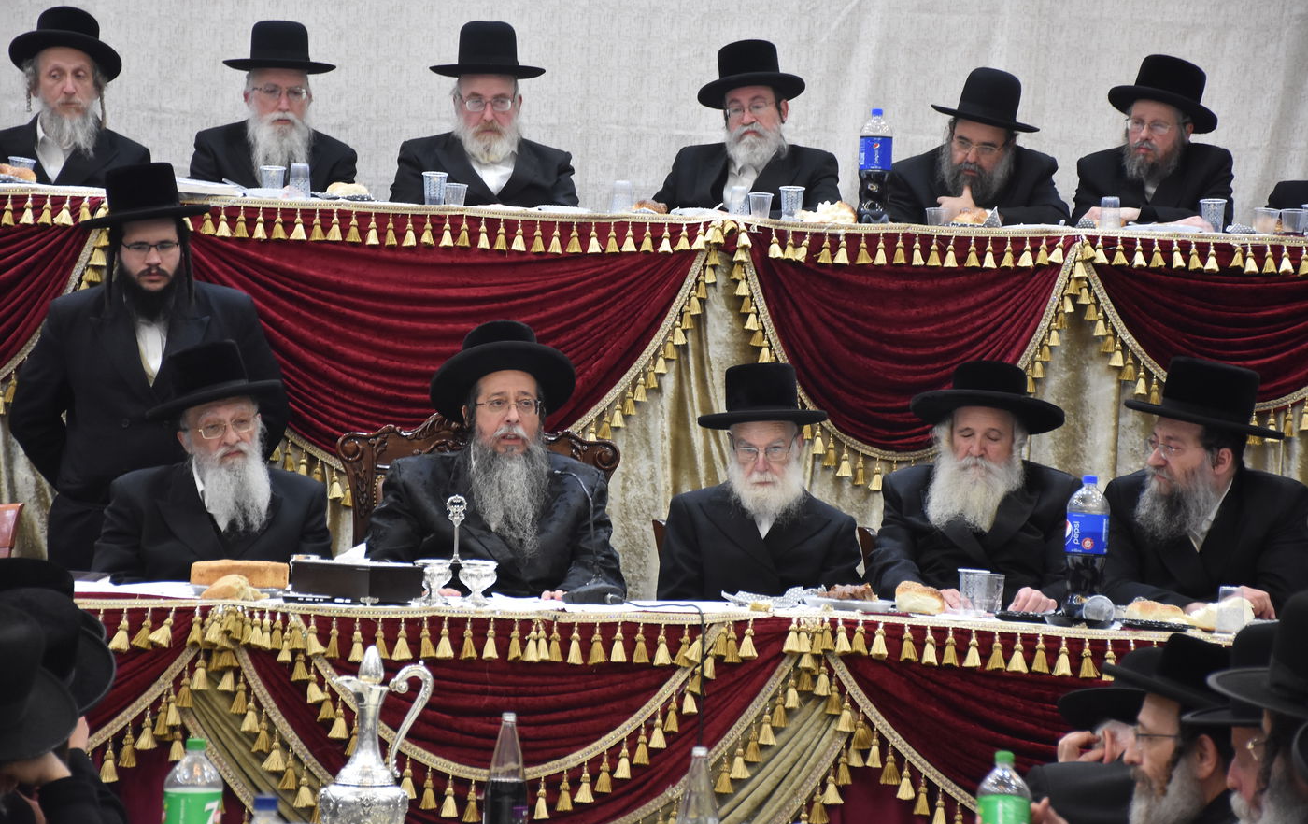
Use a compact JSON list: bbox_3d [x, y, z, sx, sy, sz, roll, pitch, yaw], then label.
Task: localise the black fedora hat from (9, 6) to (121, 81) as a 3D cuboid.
[{"bbox_3d":[-1.695,-1.072,11.750,0.315,0.130,0.340,12,-16,-13],"label":"black fedora hat"}]

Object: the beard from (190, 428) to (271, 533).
[{"bbox_3d":[-0.961,0.159,9.300,0.175,0.235,0.150,3,-2,-14],"label":"beard"}]

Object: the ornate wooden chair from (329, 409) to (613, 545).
[{"bbox_3d":[-0.448,0.585,9.700,0.690,1.200,0.660,2,1,0],"label":"ornate wooden chair"}]

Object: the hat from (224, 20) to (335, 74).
[{"bbox_3d":[-1.098,-1.074,11.950,0.330,0.145,0.360,3,2,-6],"label":"hat"}]

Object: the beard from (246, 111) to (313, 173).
[{"bbox_3d":[-1.035,-0.736,11.250,0.183,0.185,0.120,2,0,-13],"label":"beard"}]

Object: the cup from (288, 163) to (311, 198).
[{"bbox_3d":[-0.974,-0.635,11.200,0.068,0.098,0.068,2,-1,0],"label":"cup"}]

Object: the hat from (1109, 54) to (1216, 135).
[{"bbox_3d":[1.446,-0.900,11.550,0.310,0.145,0.340,3,-18,34],"label":"hat"}]

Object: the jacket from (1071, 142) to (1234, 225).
[{"bbox_3d":[1.440,-0.480,11.850,0.530,0.620,0.430,2,1,9],"label":"jacket"}]

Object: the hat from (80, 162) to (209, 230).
[{"bbox_3d":[-1.230,-0.525,9.780,0.312,0.132,0.345,-9,-1,-14],"label":"hat"}]

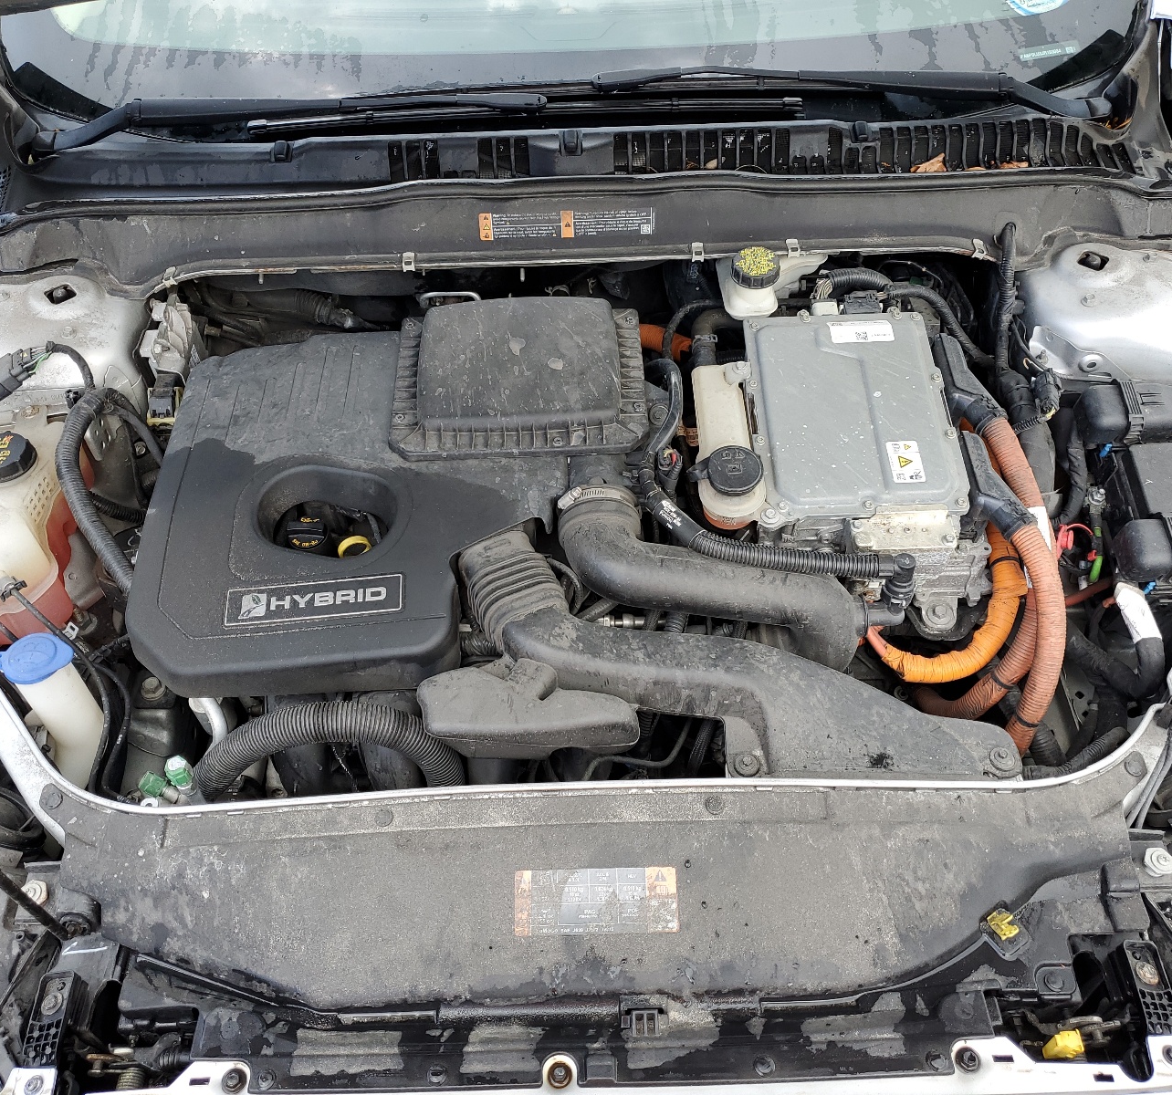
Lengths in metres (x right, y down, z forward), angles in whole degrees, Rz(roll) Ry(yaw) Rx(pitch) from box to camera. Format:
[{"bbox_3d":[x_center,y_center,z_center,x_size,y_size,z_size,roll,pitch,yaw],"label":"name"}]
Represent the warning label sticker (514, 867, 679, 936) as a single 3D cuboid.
[{"bbox_3d":[0.009,0.286,0.885,0.131,0.002,0.051,-1,61,-1],"label":"warning label sticker"}]

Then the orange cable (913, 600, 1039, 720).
[{"bbox_3d":[0.381,0.112,1.074,0.117,0.090,0.095,-1,51,0],"label":"orange cable"}]

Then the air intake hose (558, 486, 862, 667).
[{"bbox_3d":[0.123,0.031,1.090,0.305,0.150,0.130,8,55,7],"label":"air intake hose"}]

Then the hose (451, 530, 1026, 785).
[{"bbox_3d":[0.127,0.100,1.030,0.530,0.130,0.185,8,55,7],"label":"hose"}]

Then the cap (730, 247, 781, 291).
[{"bbox_3d":[0.183,-0.302,1.188,0.052,0.021,0.052,0,51,1],"label":"cap"}]

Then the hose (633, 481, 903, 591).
[{"bbox_3d":[0.174,-0.012,1.017,0.250,0.060,0.085,-1,51,0],"label":"hose"}]

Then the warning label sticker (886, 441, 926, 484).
[{"bbox_3d":[0.315,-0.084,1.080,0.031,0.002,0.049,-4,58,1],"label":"warning label sticker"}]

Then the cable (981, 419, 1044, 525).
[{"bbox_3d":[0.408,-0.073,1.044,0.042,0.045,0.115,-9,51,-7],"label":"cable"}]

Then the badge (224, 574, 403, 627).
[{"bbox_3d":[-0.250,0.049,1.010,0.162,0.004,0.038,-5,57,-1],"label":"badge"}]

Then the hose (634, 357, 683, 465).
[{"bbox_3d":[0.074,-0.138,1.108,0.047,0.040,0.125,-1,51,0],"label":"hose"}]

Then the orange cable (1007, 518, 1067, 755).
[{"bbox_3d":[0.441,0.085,1.070,0.062,0.150,0.190,-1,54,0],"label":"orange cable"}]

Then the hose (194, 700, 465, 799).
[{"bbox_3d":[-0.232,0.183,0.988,0.230,0.090,0.075,-1,51,0],"label":"hose"}]

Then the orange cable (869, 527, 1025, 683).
[{"bbox_3d":[0.338,0.055,1.031,0.135,0.090,0.120,-1,51,0],"label":"orange cable"}]

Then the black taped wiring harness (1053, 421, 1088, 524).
[{"bbox_3d":[0.495,-0.077,1.120,0.036,0.060,0.085,-2,53,1],"label":"black taped wiring harness"}]

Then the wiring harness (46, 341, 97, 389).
[{"bbox_3d":[-0.531,-0.186,1.130,0.050,0.035,0.050,-1,54,0],"label":"wiring harness"}]

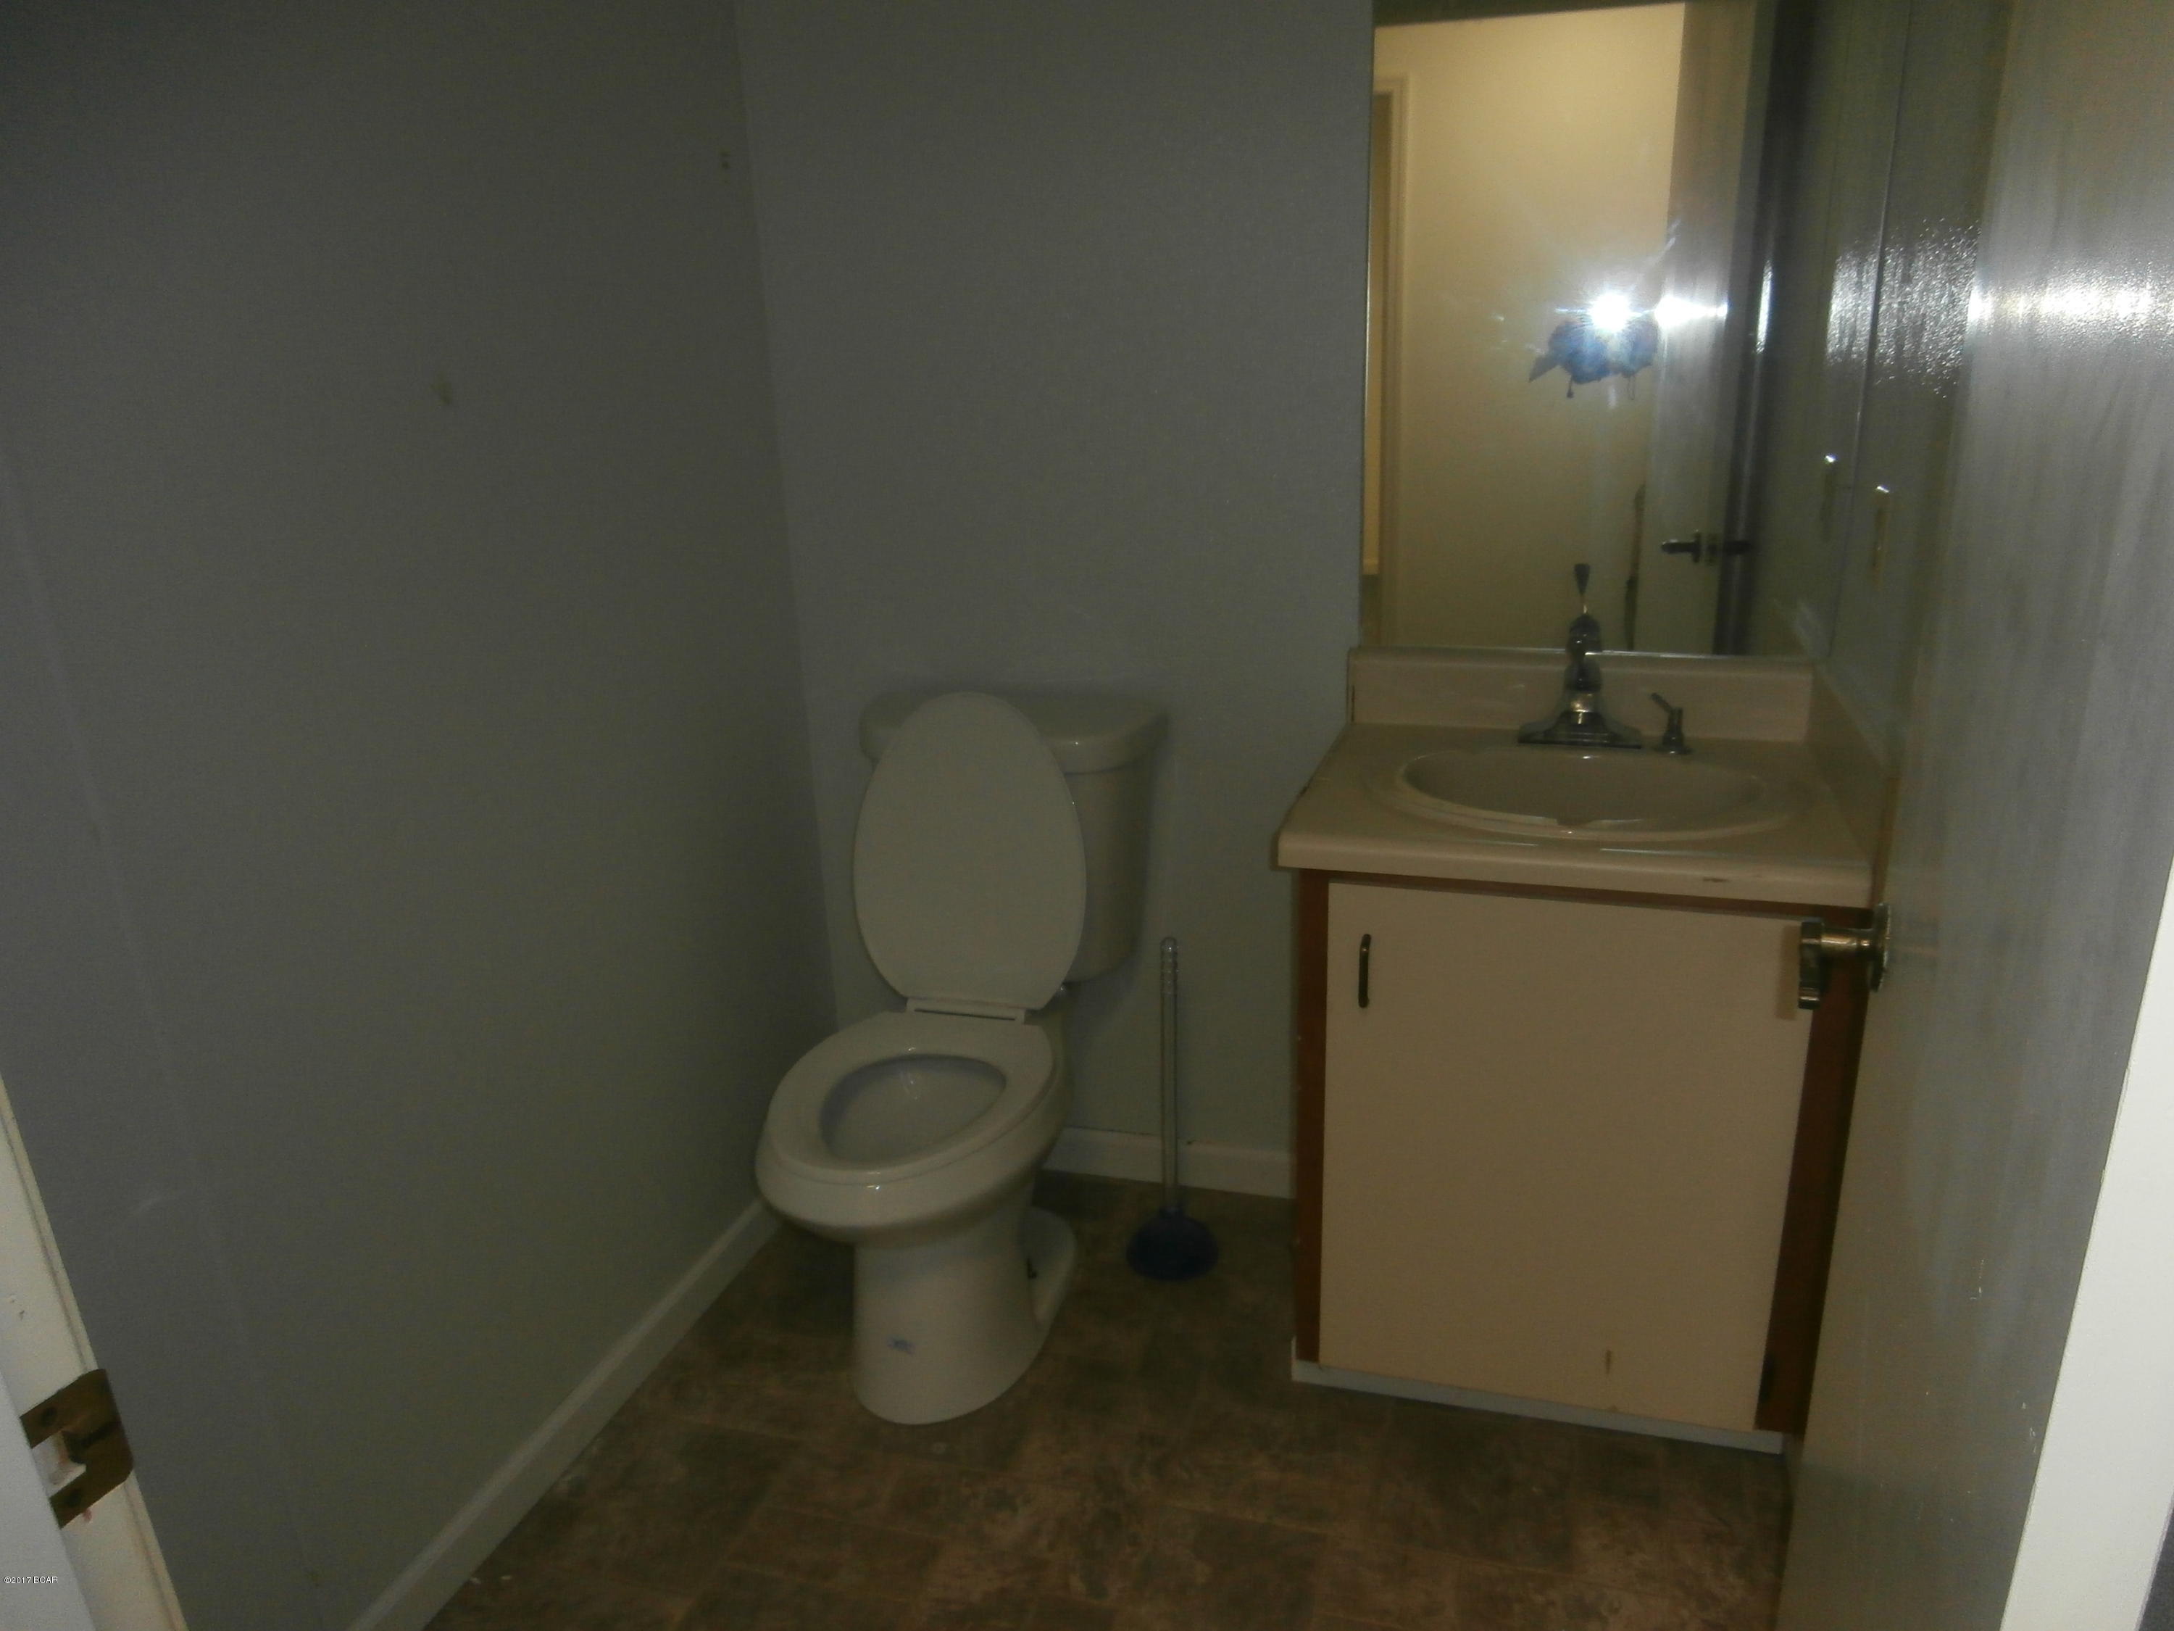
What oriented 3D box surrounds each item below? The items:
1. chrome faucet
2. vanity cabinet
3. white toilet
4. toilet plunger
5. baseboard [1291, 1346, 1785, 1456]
[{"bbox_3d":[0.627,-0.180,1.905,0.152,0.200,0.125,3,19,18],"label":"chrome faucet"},{"bbox_3d":[0.615,0.344,1.961,0.600,0.710,0.460,3,19,18],"label":"vanity cabinet"},{"bbox_3d":[-0.192,0.301,2.076,0.465,0.830,0.700,3,19,18],"label":"white toilet"},{"bbox_3d":[0.120,0.413,2.195,0.143,0.520,0.143,-2,18,1],"label":"toilet plunger"},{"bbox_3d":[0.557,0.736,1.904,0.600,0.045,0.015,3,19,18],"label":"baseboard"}]

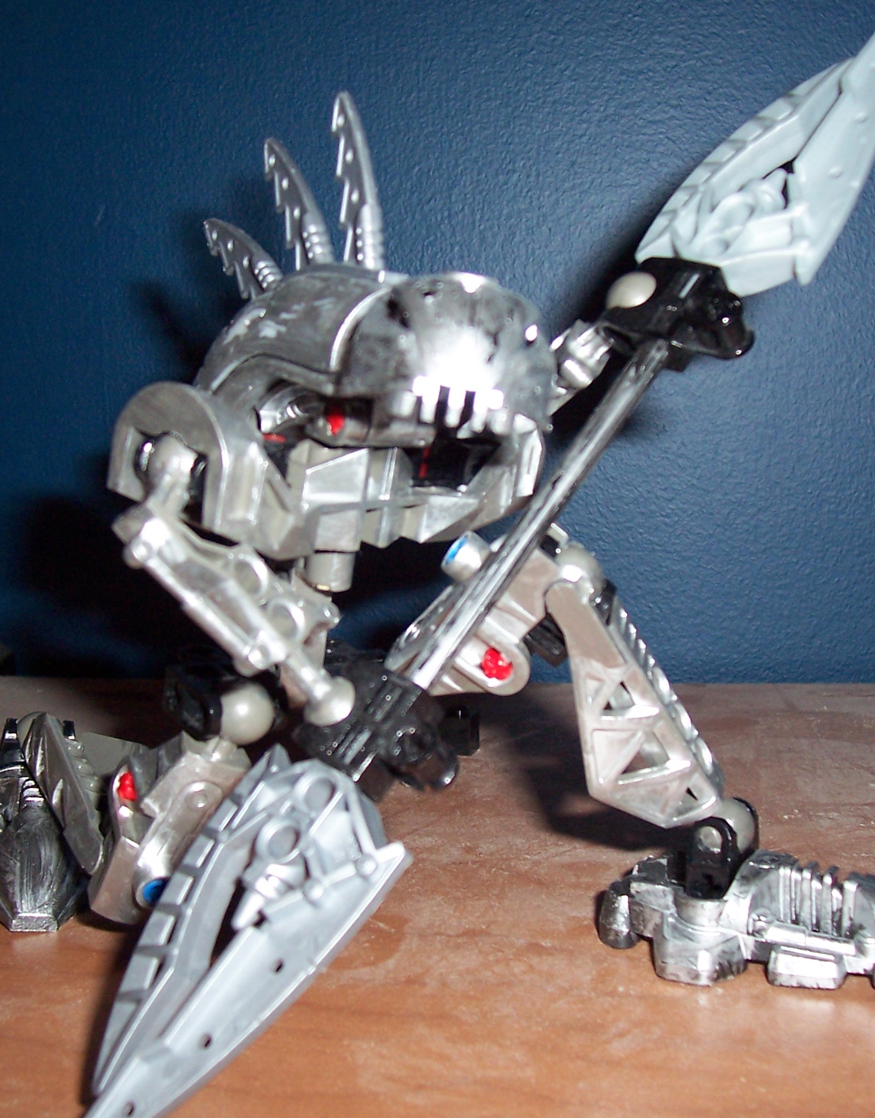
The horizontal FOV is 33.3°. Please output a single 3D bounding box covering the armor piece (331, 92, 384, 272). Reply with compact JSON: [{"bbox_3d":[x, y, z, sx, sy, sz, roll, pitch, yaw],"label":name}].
[{"bbox_3d":[-0.013,-0.064,0.251,0.004,0.032,0.009,-6,-7,-32],"label":"armor piece"}]

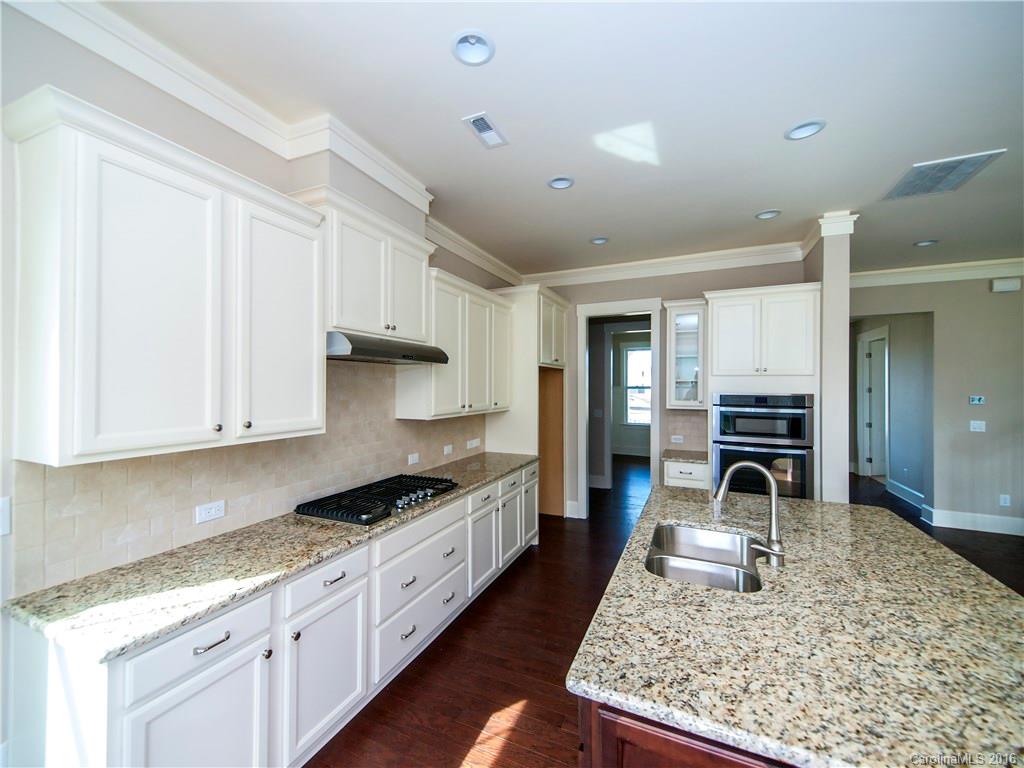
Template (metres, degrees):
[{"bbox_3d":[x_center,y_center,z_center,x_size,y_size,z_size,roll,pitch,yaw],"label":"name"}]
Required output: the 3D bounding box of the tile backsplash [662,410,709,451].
[{"bbox_3d":[1.893,0.495,4.531,0.452,0.481,0.020,0,0,24],"label":"tile backsplash"}]

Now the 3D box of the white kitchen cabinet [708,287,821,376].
[{"bbox_3d":[2.356,-0.458,4.013,0.907,0.813,0.658,0,0,24],"label":"white kitchen cabinet"}]

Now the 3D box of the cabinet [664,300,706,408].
[{"bbox_3d":[1.858,-0.293,4.421,0.415,1.133,0.358,0,0,24],"label":"cabinet"}]

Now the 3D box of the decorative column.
[{"bbox_3d":[2.695,0.132,3.465,0.265,3.060,0.270,0,0,24],"label":"decorative column"}]

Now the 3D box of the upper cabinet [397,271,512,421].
[{"bbox_3d":[-0.441,-0.297,3.788,0.344,1.127,1.490,0,0,24],"label":"upper cabinet"}]

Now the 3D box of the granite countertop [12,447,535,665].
[{"bbox_3d":[-0.670,0.735,2.716,0.611,0.038,3.319,0,0,24],"label":"granite countertop"}]

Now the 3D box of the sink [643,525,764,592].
[{"bbox_3d":[0.836,0.825,1.765,0.476,0.212,0.683,0,0,24],"label":"sink"}]

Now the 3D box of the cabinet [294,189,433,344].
[{"bbox_3d":[-0.925,-0.656,2.685,0.364,0.749,0.980,0,0,24],"label":"cabinet"}]

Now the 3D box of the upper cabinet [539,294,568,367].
[{"bbox_3d":[0.225,-0.563,4.701,0.587,0.736,0.981,0,0,24],"label":"upper cabinet"}]

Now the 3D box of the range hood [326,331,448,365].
[{"bbox_3d":[-0.865,-0.213,2.659,0.494,0.137,0.917,0,0,24],"label":"range hood"}]

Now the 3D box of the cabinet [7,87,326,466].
[{"bbox_3d":[-1.333,-0.320,1.792,0.349,1.159,1.048,0,0,24],"label":"cabinet"}]

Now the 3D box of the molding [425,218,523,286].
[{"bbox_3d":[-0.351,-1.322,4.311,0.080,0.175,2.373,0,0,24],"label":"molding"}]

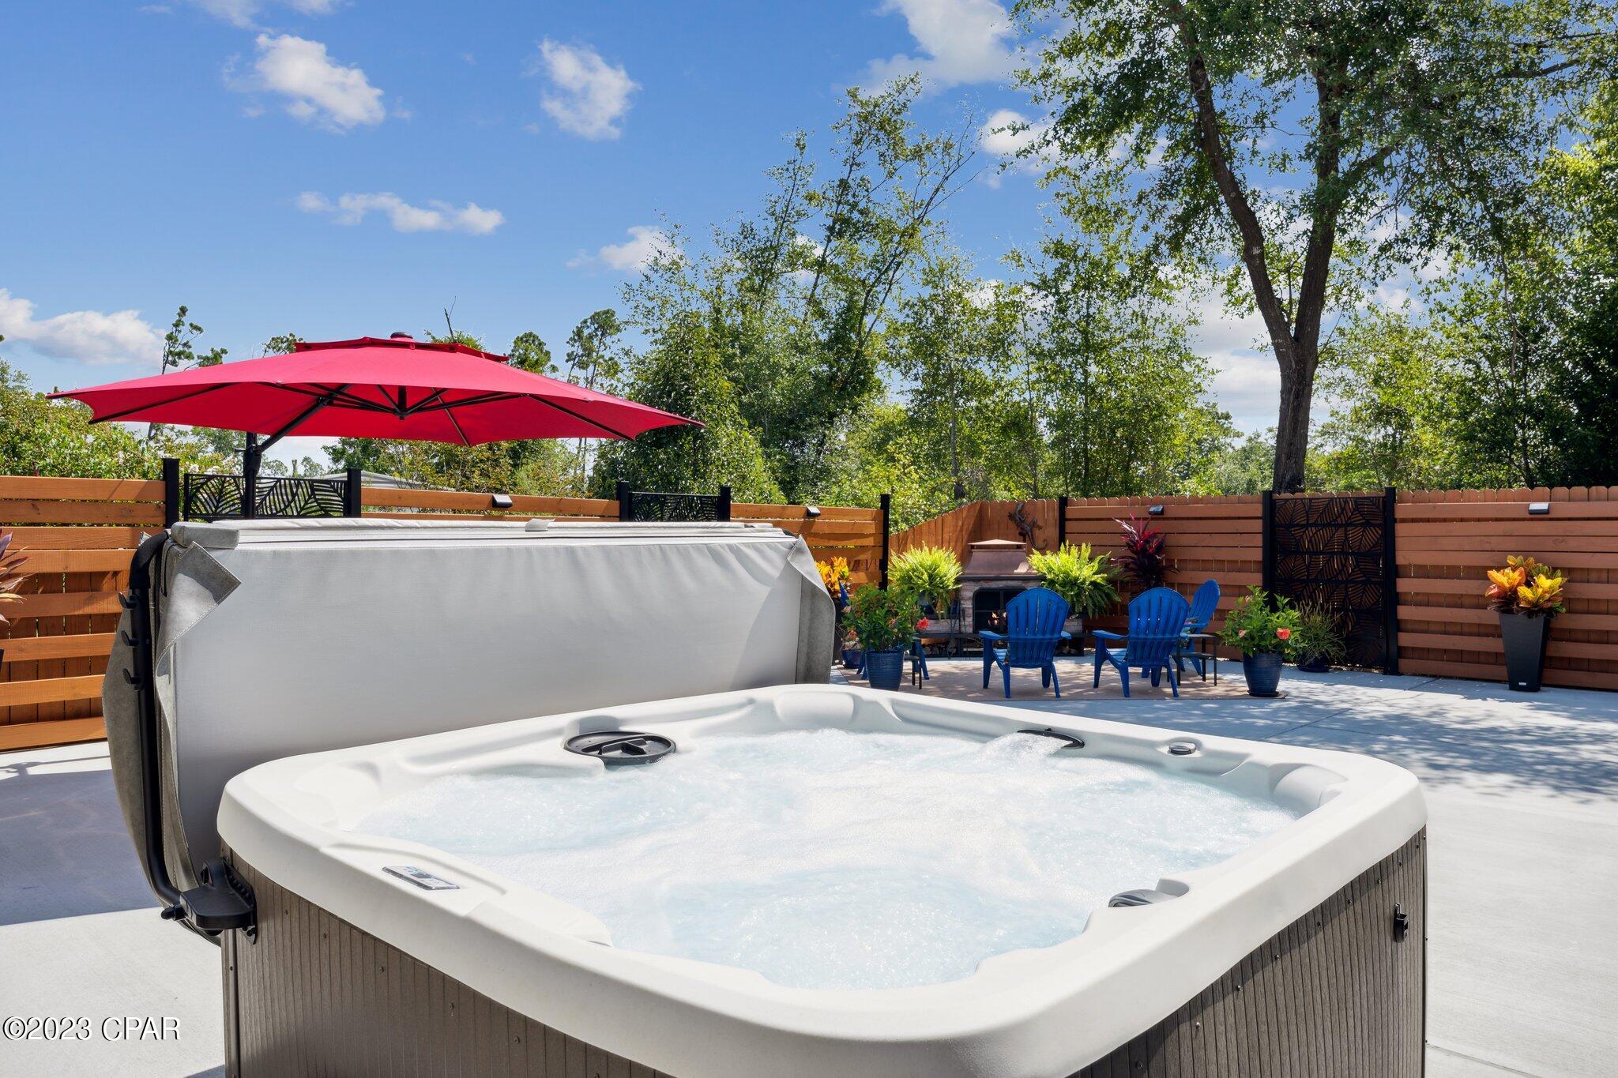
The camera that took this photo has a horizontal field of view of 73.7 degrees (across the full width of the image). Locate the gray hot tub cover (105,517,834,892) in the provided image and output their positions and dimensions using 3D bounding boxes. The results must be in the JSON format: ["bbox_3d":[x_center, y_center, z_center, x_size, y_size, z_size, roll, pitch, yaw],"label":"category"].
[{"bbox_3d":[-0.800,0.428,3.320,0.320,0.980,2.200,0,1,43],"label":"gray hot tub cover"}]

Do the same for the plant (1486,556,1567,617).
[{"bbox_3d":[6.480,0.430,9.740,0.650,0.560,0.620,0,1,40],"label":"plant"}]

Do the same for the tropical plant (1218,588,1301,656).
[{"bbox_3d":[3.991,0.739,9.550,0.740,0.610,0.700,0,0,0],"label":"tropical plant"}]

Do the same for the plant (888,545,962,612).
[{"bbox_3d":[1.364,0.467,12.650,0.860,0.790,0.820,0,0,0],"label":"plant"}]

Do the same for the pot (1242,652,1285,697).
[{"bbox_3d":[4.018,1.187,9.530,0.360,0.375,0.360,0,0,0],"label":"pot"}]

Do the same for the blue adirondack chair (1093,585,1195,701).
[{"bbox_3d":[2.975,0.905,9.650,0.750,0.945,0.860,0,0,-5],"label":"blue adirondack chair"}]

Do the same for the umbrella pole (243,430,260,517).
[{"bbox_3d":[-3.680,0.225,7.100,0.100,2.300,0.100,0,0,37],"label":"umbrella pole"}]

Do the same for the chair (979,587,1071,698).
[{"bbox_3d":[1.940,0.905,9.620,0.750,0.945,0.860,0,0,-4],"label":"chair"}]

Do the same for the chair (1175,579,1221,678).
[{"bbox_3d":[3.570,0.877,10.720,0.860,0.950,0.750,0,0,-7],"label":"chair"}]

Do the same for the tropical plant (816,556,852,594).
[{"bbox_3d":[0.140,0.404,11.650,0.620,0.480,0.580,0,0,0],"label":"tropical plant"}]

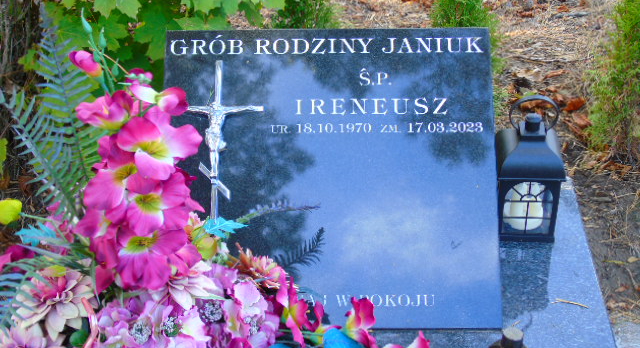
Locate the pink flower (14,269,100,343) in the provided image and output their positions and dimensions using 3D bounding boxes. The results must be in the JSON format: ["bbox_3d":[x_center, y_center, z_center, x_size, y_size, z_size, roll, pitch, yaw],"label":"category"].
[{"bbox_3d":[-0.404,0.202,1.530,0.120,0.060,0.110,0,71,1],"label":"pink flower"}]

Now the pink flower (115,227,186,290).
[{"bbox_3d":[-0.265,0.131,1.550,0.105,0.098,0.065,-3,16,-3],"label":"pink flower"}]

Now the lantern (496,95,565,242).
[{"bbox_3d":[0.389,-0.022,1.855,0.122,0.288,0.122,1,36,3],"label":"lantern"}]

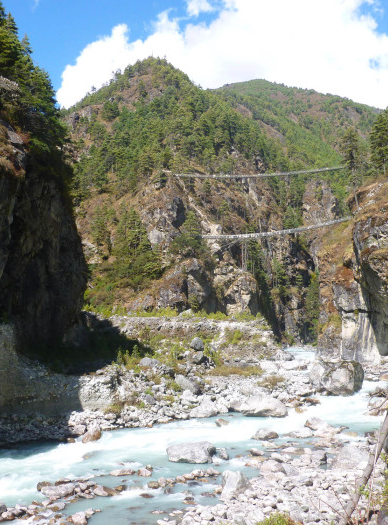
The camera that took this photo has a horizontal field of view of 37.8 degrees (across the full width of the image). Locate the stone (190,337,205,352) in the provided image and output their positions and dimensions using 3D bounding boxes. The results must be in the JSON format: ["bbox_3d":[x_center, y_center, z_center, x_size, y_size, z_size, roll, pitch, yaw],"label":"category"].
[{"bbox_3d":[0.510,12.280,85.000,2.050,2.100,1.950,0,-7,0],"label":"stone"}]

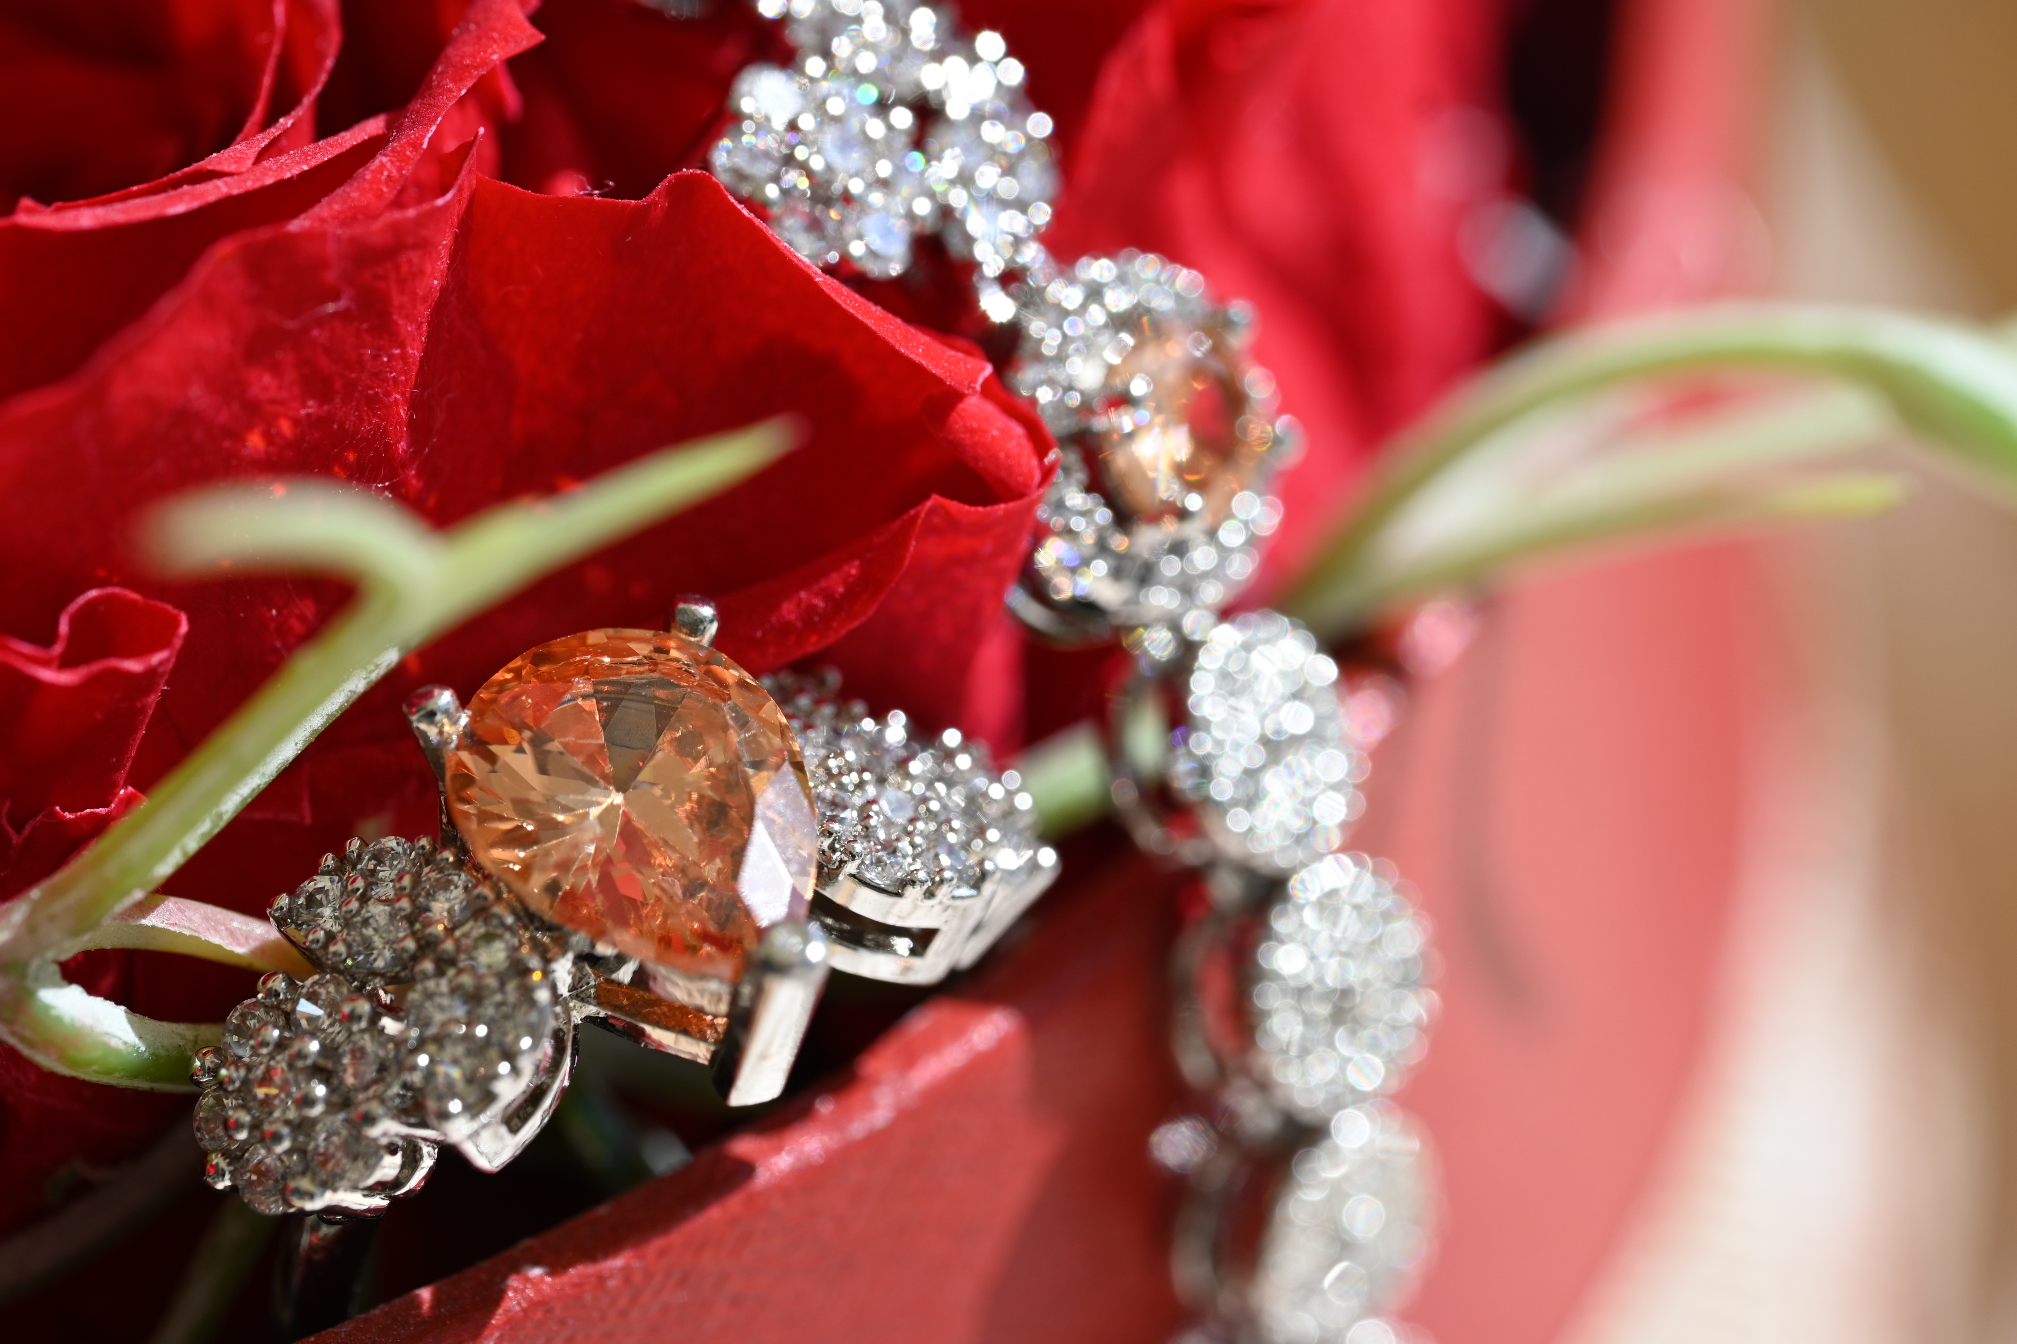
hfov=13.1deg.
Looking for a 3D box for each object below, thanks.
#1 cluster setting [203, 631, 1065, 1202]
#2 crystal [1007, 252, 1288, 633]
[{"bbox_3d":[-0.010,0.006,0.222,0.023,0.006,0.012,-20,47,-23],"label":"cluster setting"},{"bbox_3d":[0.004,-0.006,0.231,0.006,0.009,0.004,-18,-3,-40],"label":"crystal"}]

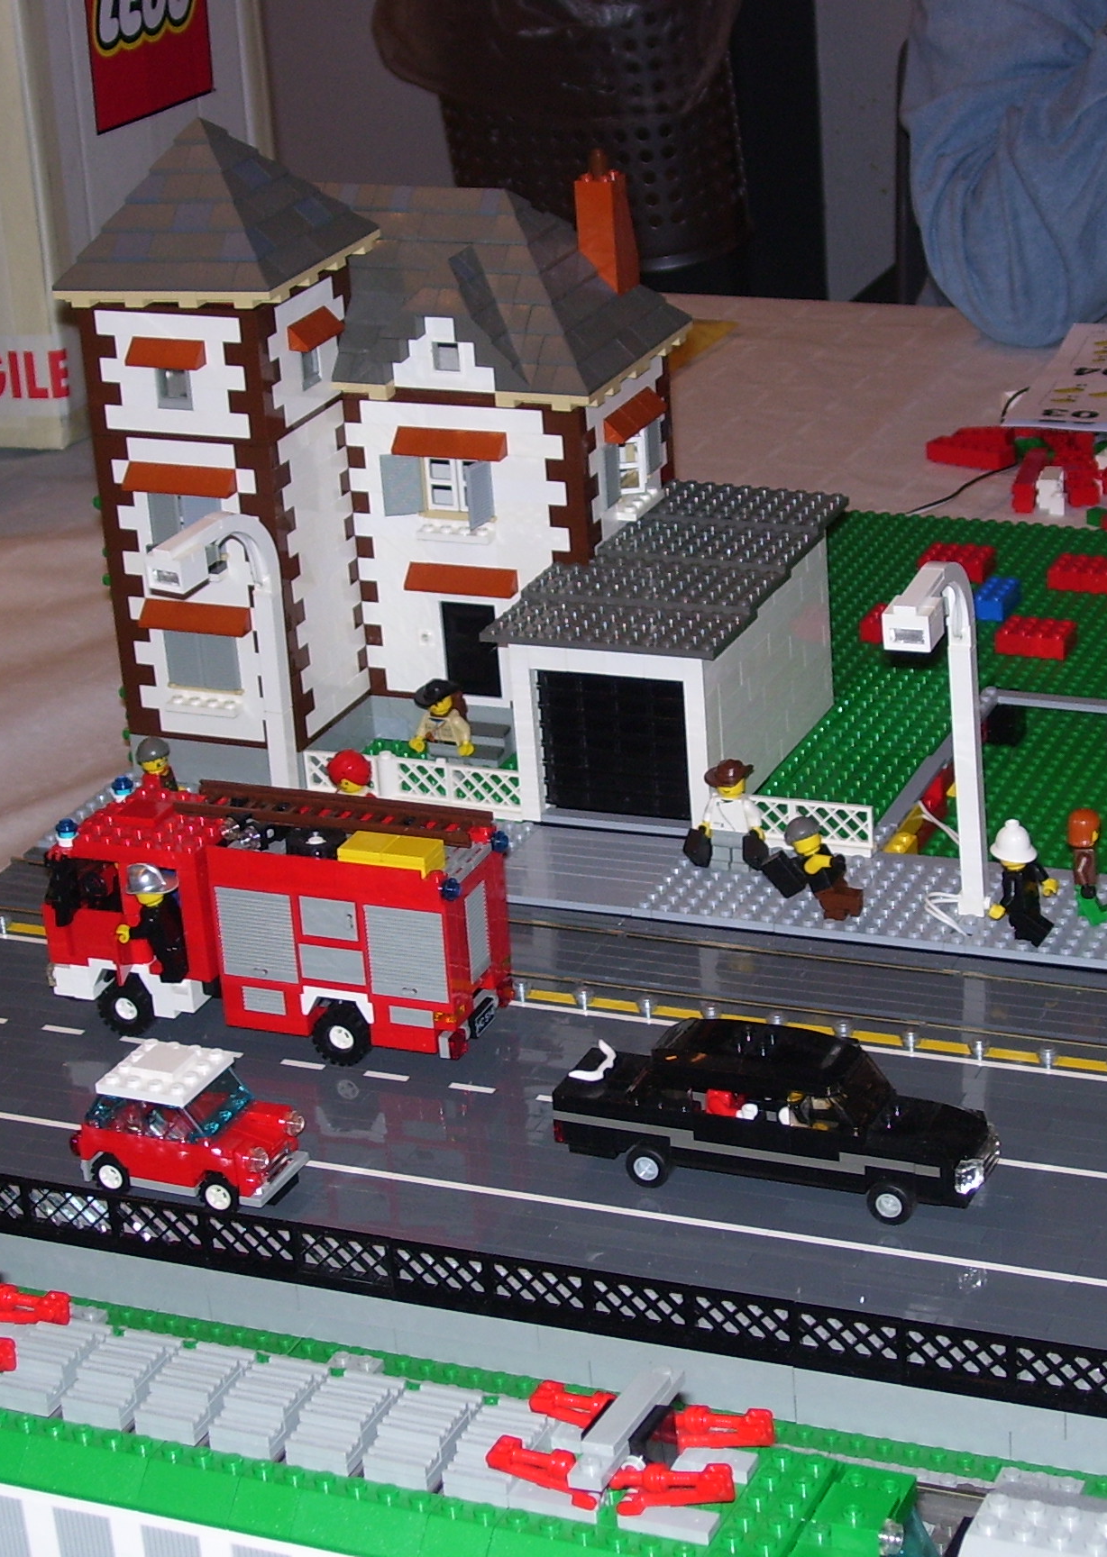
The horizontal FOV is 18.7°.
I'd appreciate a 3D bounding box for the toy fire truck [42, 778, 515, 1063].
[{"bbox_3d":[-0.096,0.049,1.175,0.165,0.083,0.050,6,25,23],"label":"toy fire truck"}]

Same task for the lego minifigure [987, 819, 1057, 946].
[{"bbox_3d":[0.167,0.037,1.194,0.023,0.045,0.023,6,25,23],"label":"lego minifigure"}]

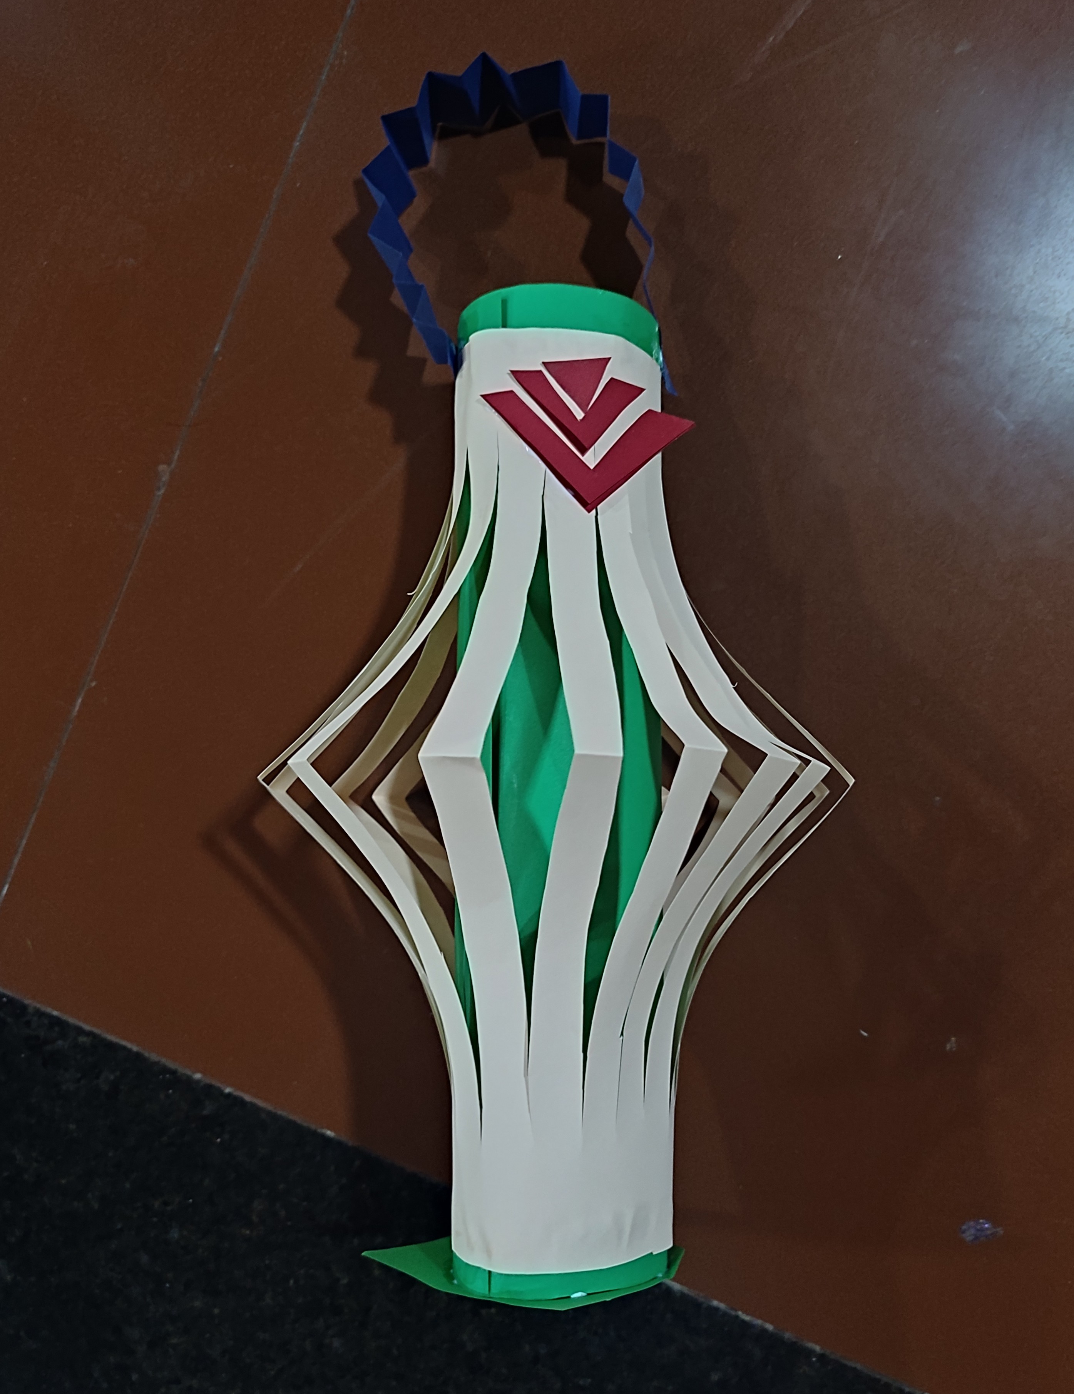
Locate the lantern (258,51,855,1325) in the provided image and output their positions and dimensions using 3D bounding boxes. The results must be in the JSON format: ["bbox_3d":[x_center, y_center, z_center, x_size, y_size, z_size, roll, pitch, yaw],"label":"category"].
[{"bbox_3d":[0.006,-0.024,0.319,0.183,0.172,0.375,0,83,0],"label":"lantern"}]

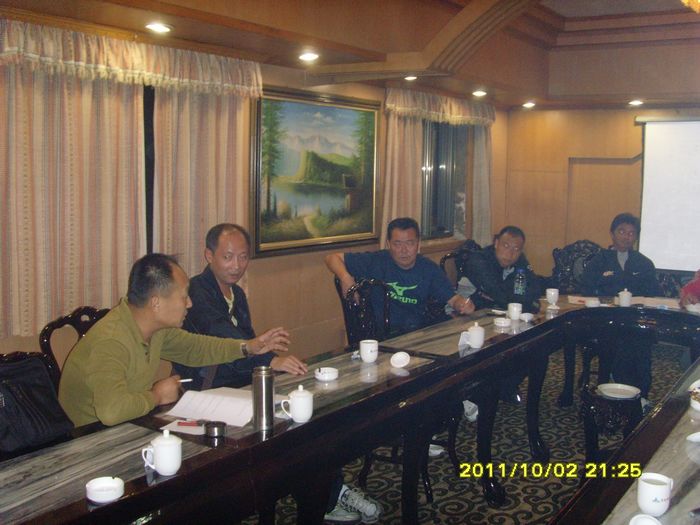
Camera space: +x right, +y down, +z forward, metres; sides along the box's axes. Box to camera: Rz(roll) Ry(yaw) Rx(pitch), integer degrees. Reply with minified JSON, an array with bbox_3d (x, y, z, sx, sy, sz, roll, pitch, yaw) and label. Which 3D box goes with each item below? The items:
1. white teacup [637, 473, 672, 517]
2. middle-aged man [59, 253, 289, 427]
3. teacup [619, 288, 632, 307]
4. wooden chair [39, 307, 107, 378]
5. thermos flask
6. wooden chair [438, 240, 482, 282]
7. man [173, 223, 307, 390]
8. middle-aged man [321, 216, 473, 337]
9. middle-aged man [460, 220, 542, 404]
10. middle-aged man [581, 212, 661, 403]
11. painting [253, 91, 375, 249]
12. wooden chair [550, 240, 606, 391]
[{"bbox_3d":[0.698,0.525,1.799,0.097,0.084,0.075,-5,8,-41],"label":"white teacup"},{"bbox_3d":[-0.578,0.610,2.700,0.727,1.262,0.667,2,6,17],"label":"middle-aged man"},{"bbox_3d":[1.649,0.203,4.713,0.080,0.107,0.100,1,6,6],"label":"teacup"},{"bbox_3d":[-0.708,0.704,2.734,0.525,1.071,0.465,4,7,32],"label":"wooden chair"},{"bbox_3d":[-0.264,0.409,2.392,0.063,0.189,0.063,0,6,0],"label":"thermos flask"},{"bbox_3d":[0.852,0.444,5.080,0.465,1.091,0.525,-1,6,-12],"label":"wooden chair"},{"bbox_3d":[-0.432,0.539,3.123,0.758,1.313,0.586,5,8,39],"label":"man"},{"bbox_3d":[0.237,0.442,4.180,0.747,1.283,0.687,-1,6,-9],"label":"middle-aged man"},{"bbox_3d":[0.947,0.399,4.874,0.535,1.222,0.707,0,6,0],"label":"middle-aged man"},{"bbox_3d":[1.773,0.330,5.181,0.525,1.293,0.667,3,7,22],"label":"middle-aged man"},{"bbox_3d":[-0.150,-0.577,5.144,0.061,1.001,1.451,7,9,33],"label":"painting"},{"bbox_3d":[1.625,0.400,5.543,0.465,1.081,0.525,3,7,23],"label":"wooden chair"}]

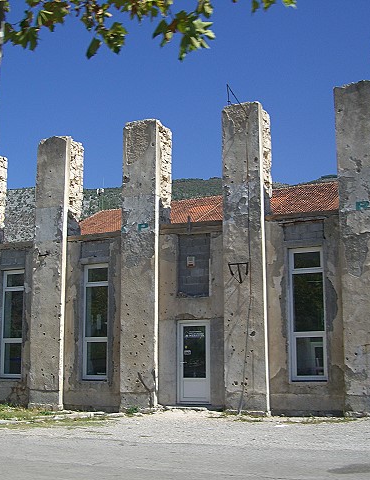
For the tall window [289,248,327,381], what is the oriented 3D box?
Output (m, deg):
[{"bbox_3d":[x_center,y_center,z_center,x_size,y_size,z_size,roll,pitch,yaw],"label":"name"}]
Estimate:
[{"bbox_3d":[3.007,1.775,16.999,0.927,3.206,0.131,-5,-11,25],"label":"tall window"}]

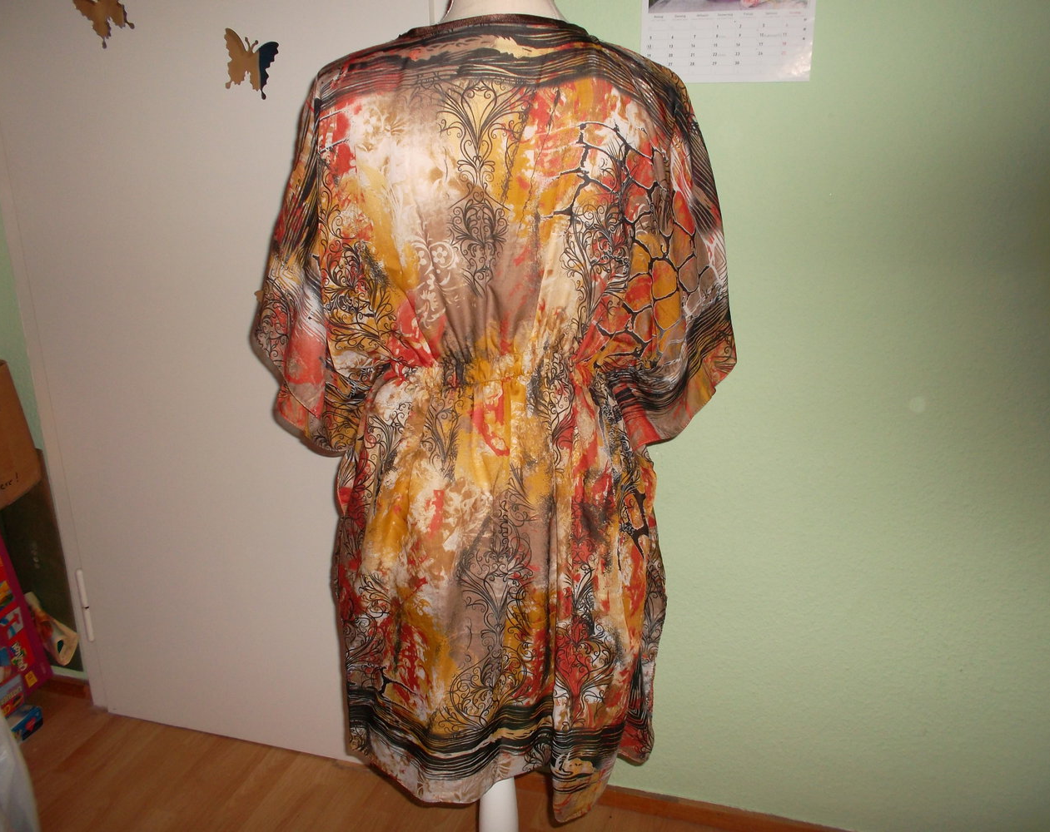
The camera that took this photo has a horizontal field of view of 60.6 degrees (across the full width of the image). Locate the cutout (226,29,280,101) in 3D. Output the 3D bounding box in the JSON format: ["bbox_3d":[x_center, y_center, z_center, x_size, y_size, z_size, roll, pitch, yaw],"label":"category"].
[{"bbox_3d":[-0.456,-0.578,1.477,0.101,0.097,0.006,19,22,11],"label":"cutout"}]

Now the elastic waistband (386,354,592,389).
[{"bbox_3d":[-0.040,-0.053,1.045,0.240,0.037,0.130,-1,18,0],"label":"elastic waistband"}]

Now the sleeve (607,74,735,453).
[{"bbox_3d":[0.165,-0.179,1.060,0.135,0.405,0.180,-1,18,0],"label":"sleeve"}]

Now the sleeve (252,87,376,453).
[{"bbox_3d":[-0.235,-0.172,1.060,0.135,0.405,0.180,-1,18,0],"label":"sleeve"}]

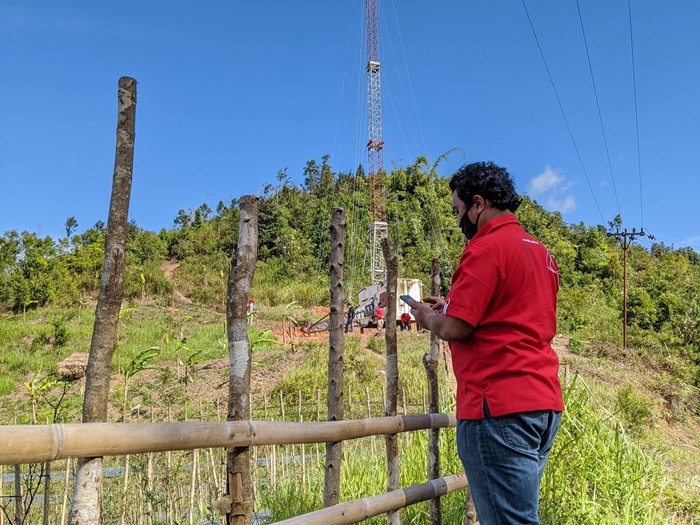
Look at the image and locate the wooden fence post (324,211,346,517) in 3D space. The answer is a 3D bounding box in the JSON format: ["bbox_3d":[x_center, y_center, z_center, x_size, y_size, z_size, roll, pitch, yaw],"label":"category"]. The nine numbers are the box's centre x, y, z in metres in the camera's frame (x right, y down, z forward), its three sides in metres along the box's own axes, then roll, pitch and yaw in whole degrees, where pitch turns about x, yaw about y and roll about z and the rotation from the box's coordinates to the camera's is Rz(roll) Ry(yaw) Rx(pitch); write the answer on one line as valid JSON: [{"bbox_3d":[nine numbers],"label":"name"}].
[{"bbox_3d":[-0.072,0.580,2.200,0.070,1.600,0.070,2,-2,0],"label":"wooden fence post"}]

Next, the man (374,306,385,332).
[{"bbox_3d":[1.580,3.000,29.000,0.520,1.680,0.400,-2,-3,37],"label":"man"}]

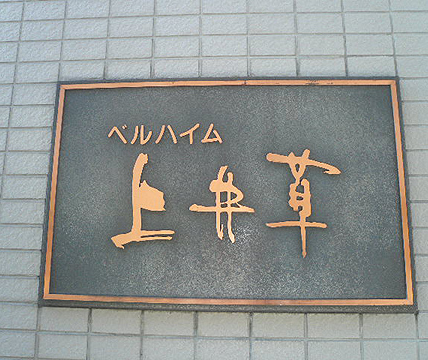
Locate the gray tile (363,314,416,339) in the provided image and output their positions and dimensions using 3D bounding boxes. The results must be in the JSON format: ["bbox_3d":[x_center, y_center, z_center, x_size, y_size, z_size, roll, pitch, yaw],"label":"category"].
[{"bbox_3d":[0.313,0.261,0.698,0.095,0.045,0.010,0,-11,3],"label":"gray tile"}]

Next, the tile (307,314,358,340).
[{"bbox_3d":[0.215,0.263,0.704,0.095,0.045,0.010,0,-11,3],"label":"tile"}]

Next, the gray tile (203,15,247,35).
[{"bbox_3d":[0.023,-0.329,0.825,0.095,0.045,0.009,0,-11,3],"label":"gray tile"}]

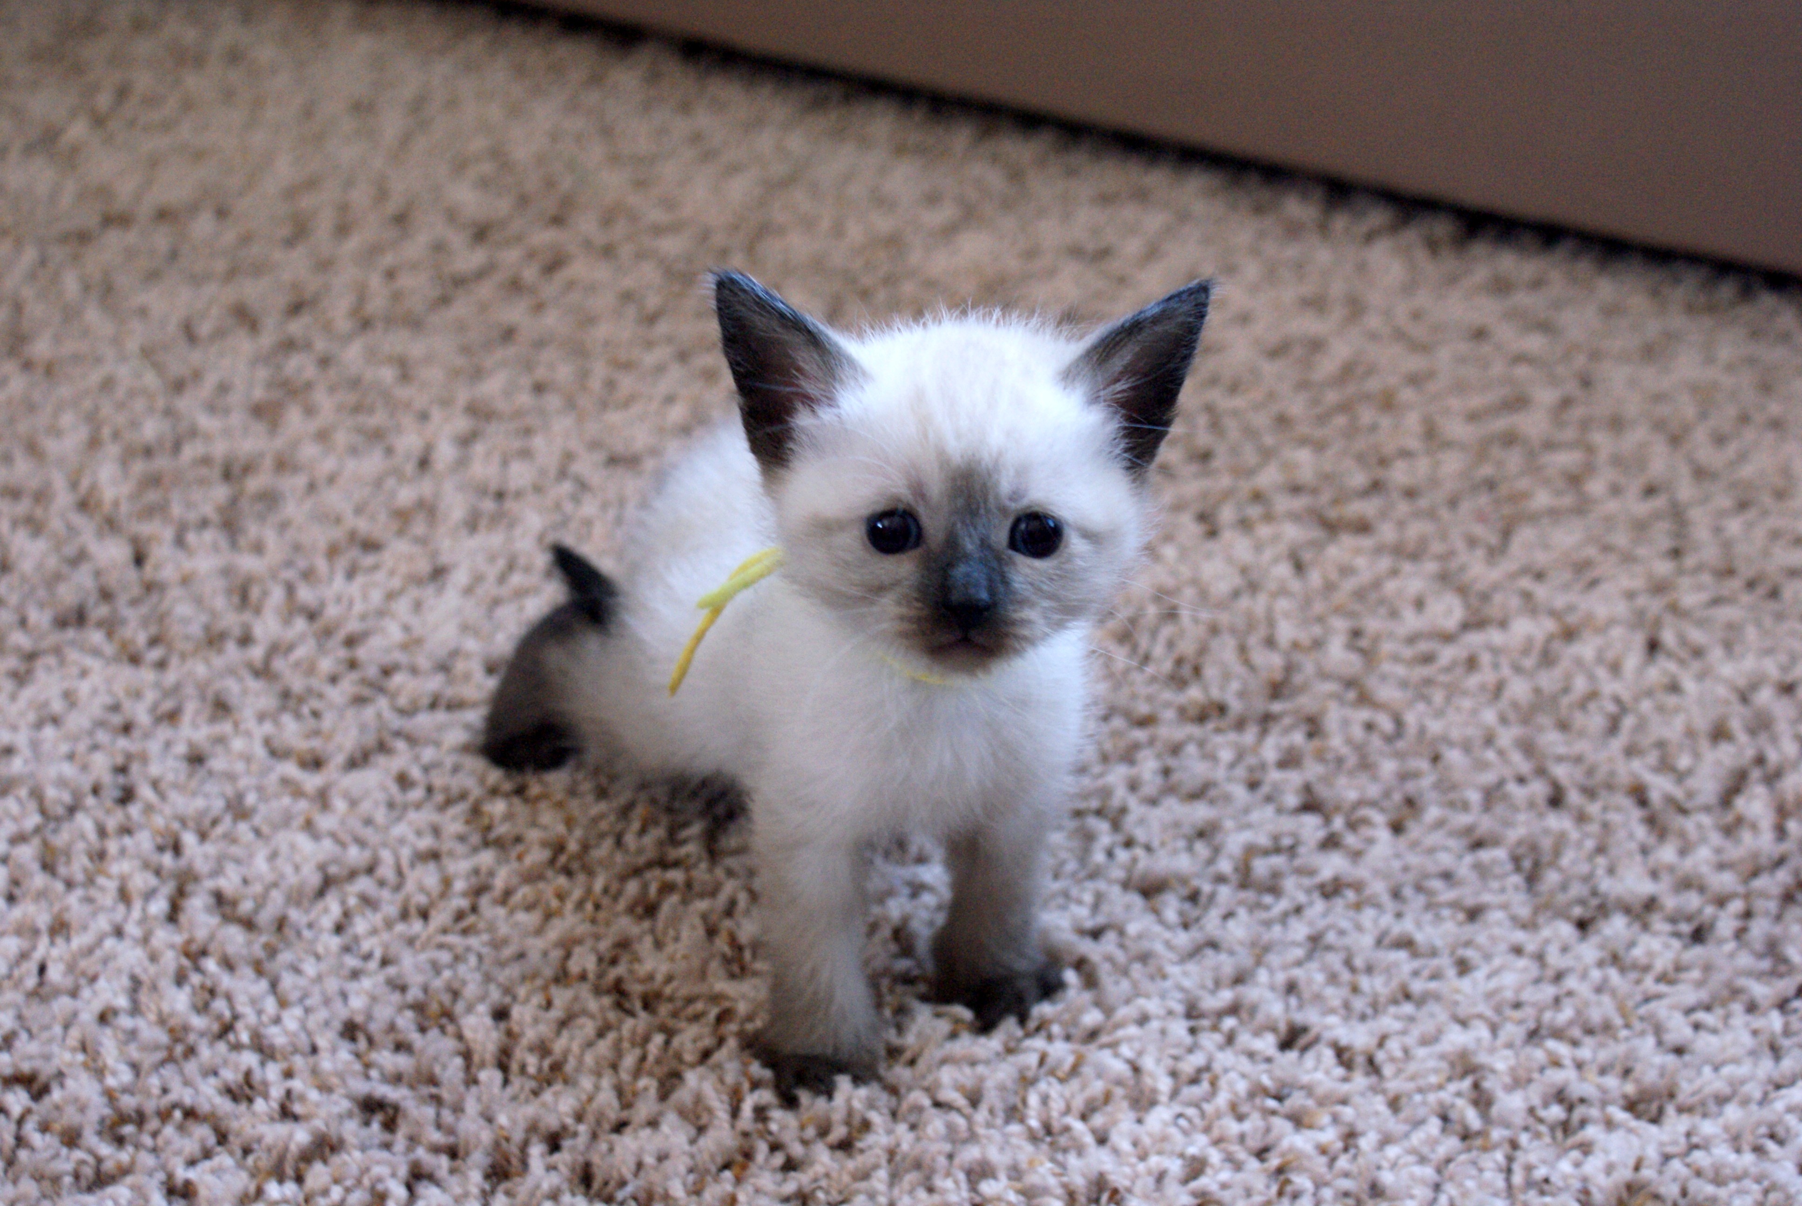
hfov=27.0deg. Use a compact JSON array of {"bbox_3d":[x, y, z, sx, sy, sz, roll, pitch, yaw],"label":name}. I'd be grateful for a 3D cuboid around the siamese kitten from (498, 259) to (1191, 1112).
[{"bbox_3d":[-0.017,-0.011,0.757,0.093,0.164,0.183,-14,31,-24],"label":"siamese kitten"}]

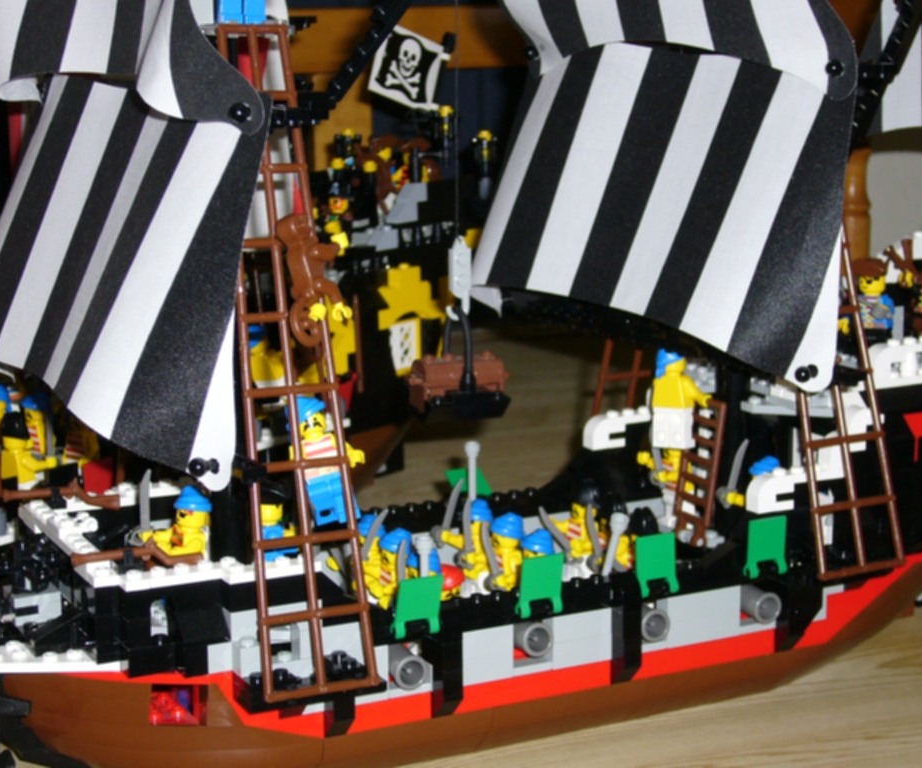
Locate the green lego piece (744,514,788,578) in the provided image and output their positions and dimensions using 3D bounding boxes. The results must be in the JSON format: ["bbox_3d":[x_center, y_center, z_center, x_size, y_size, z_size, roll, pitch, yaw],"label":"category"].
[{"bbox_3d":[0.112,0.060,0.722,0.016,0.021,0.005,-6,14,-27],"label":"green lego piece"}]

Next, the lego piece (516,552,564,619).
[{"bbox_3d":[0.027,0.069,0.677,0.016,0.021,0.005,-6,18,-27],"label":"lego piece"}]

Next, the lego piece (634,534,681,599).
[{"bbox_3d":[0.071,0.065,0.697,0.016,0.021,0.005,-6,8,-27],"label":"lego piece"}]

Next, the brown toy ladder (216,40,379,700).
[{"bbox_3d":[-0.055,-0.009,0.627,0.040,0.217,0.004,-5,-3,-27],"label":"brown toy ladder"}]

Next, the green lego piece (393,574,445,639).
[{"bbox_3d":[-0.015,0.074,0.655,0.016,0.021,0.005,-6,24,-27],"label":"green lego piece"}]

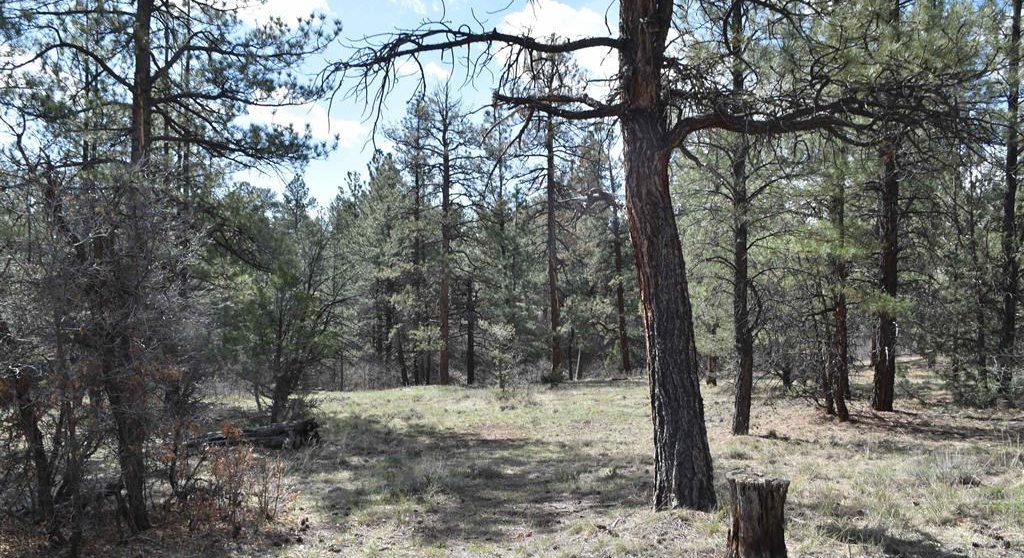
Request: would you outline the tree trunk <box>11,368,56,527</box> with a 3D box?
[{"bbox_3d":[-3.710,1.319,6.600,0.280,1.220,0.200,0,-2,0],"label":"tree trunk"}]

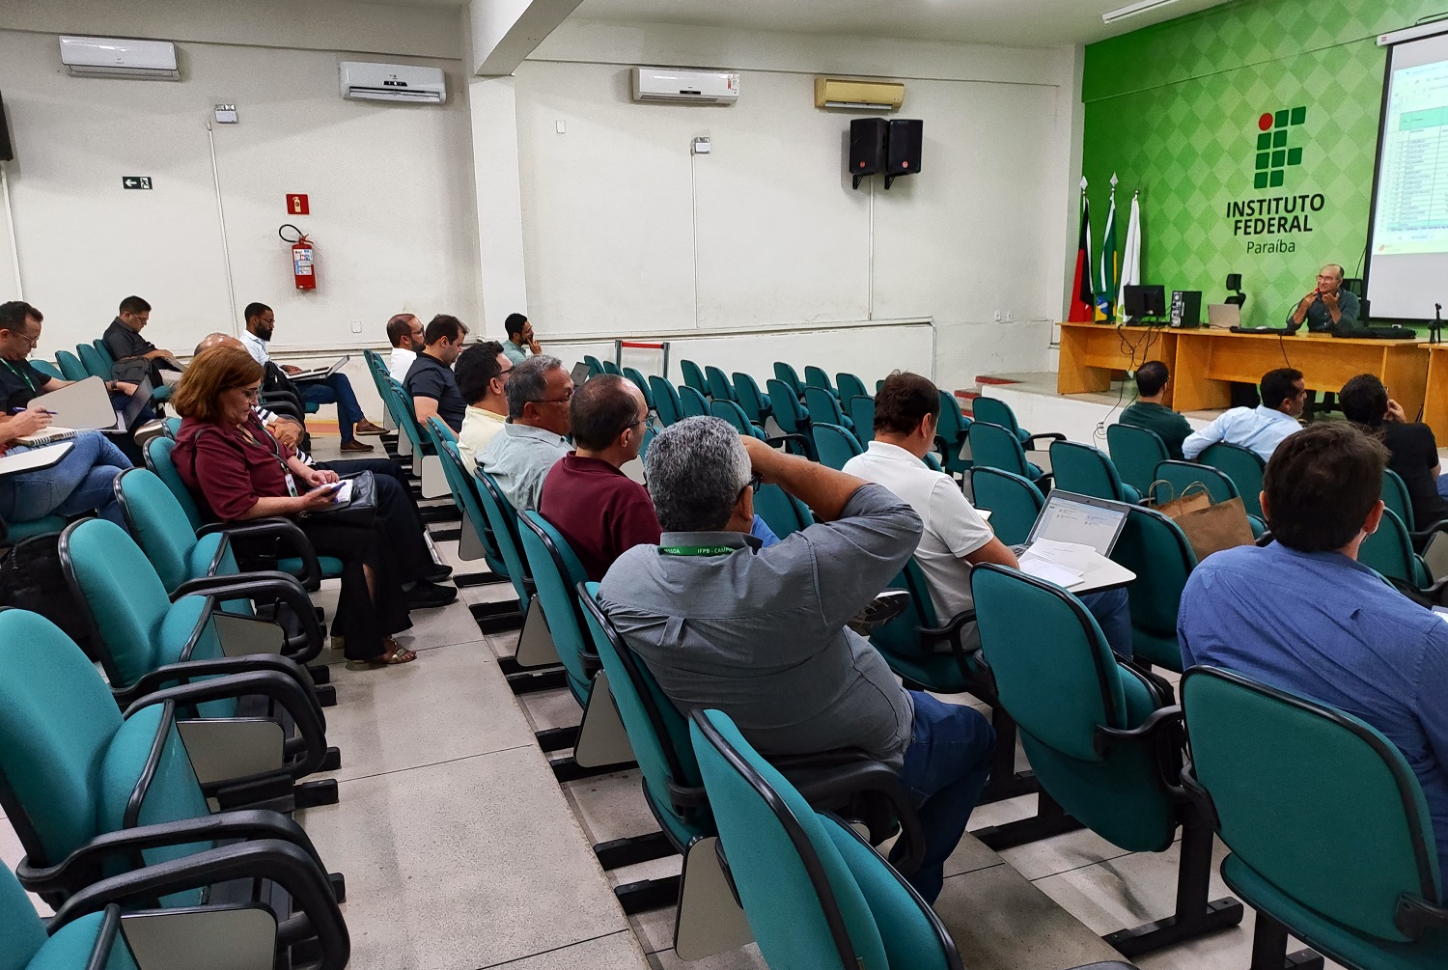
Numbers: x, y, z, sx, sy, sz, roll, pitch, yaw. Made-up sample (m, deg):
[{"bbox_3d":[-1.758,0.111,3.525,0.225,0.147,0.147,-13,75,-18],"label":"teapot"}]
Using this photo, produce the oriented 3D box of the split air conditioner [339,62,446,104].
[{"bbox_3d":[-3.320,-4.041,10.134,0.988,0.320,0.230,-6,13,-21],"label":"split air conditioner"}]

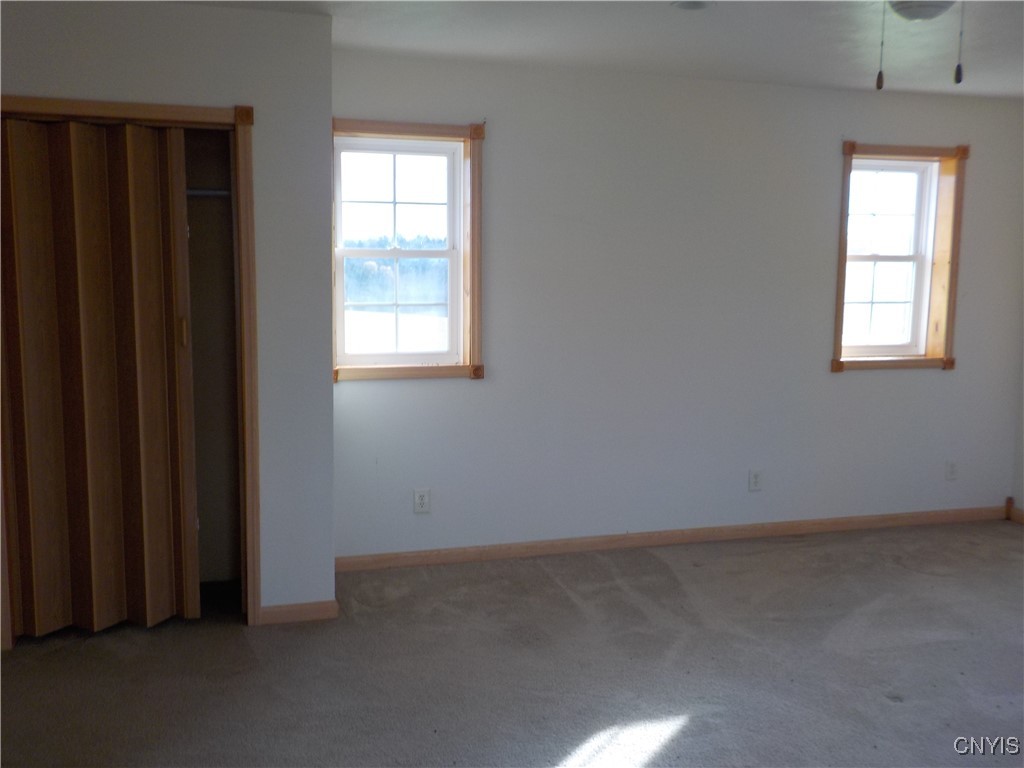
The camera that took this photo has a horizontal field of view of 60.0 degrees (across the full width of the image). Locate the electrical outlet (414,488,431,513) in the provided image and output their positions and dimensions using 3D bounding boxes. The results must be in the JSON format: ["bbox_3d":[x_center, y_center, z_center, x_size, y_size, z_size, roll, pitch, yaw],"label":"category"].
[{"bbox_3d":[-0.435,0.568,4.315,0.072,0.116,0.007,-1,7,-16],"label":"electrical outlet"}]

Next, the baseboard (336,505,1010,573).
[{"bbox_3d":[1.054,0.816,4.784,4.028,0.078,0.016,-1,7,-16],"label":"baseboard"}]

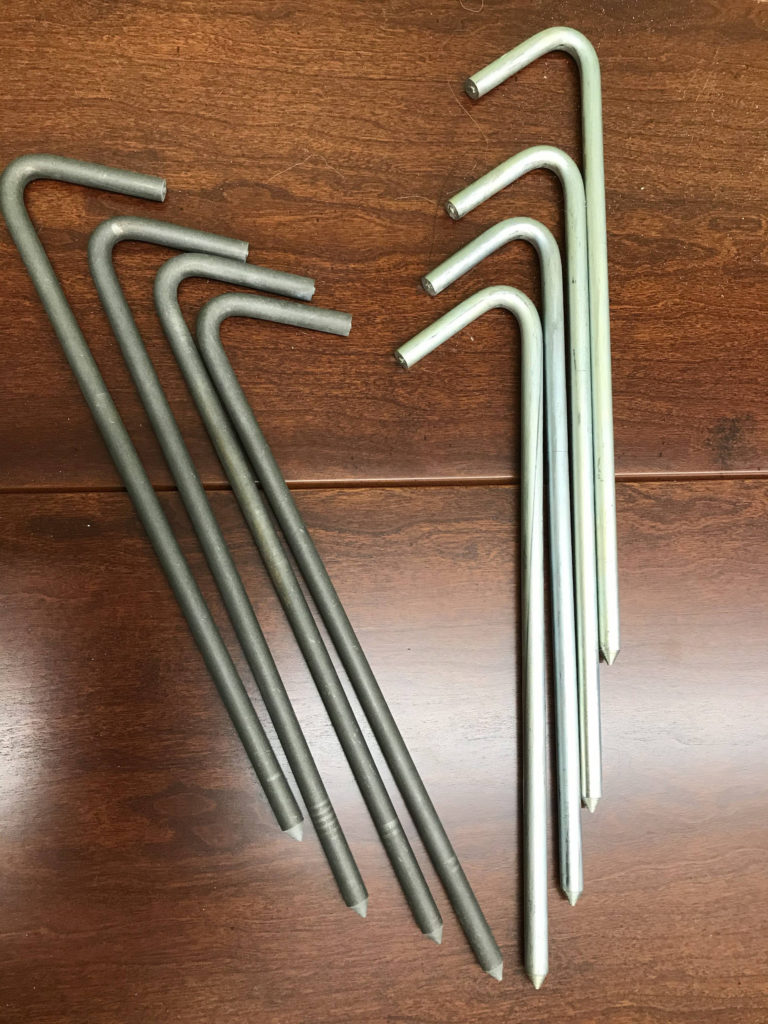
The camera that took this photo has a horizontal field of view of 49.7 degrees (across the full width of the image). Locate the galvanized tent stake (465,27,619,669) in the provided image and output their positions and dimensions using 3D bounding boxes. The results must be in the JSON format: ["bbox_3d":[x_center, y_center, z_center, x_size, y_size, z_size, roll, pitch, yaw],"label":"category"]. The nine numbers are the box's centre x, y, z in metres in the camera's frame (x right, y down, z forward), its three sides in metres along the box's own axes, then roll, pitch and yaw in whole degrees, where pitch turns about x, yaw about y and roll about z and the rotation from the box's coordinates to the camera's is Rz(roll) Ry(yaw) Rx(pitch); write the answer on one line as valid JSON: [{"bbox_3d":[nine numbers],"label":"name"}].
[{"bbox_3d":[0.073,-0.085,0.385,0.067,0.009,0.308,1,83,-8],"label":"galvanized tent stake"}]

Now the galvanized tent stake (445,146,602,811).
[{"bbox_3d":[0.063,-0.022,0.376,0.067,0.009,0.308,1,83,-8],"label":"galvanized tent stake"}]

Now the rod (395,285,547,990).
[{"bbox_3d":[0.038,0.047,0.364,0.068,0.009,0.308,2,83,-8],"label":"rod"}]

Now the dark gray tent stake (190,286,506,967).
[{"bbox_3d":[0.009,0.041,0.360,0.070,0.009,0.314,-25,87,-10],"label":"dark gray tent stake"}]

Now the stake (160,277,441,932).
[{"bbox_3d":[-0.012,0.024,0.359,0.070,0.009,0.314,-23,86,-10],"label":"stake"}]

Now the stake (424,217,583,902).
[{"bbox_3d":[0.052,0.014,0.370,0.067,0.009,0.308,1,83,-8],"label":"stake"}]

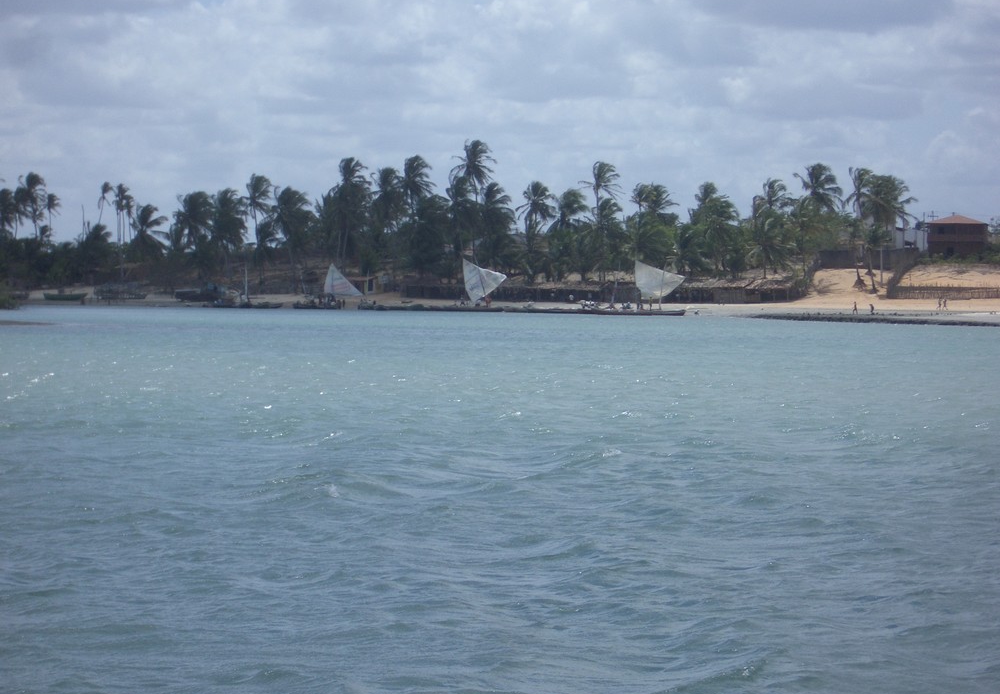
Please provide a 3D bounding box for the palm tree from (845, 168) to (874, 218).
[{"bbox_3d":[55.940,-20.620,472.000,4.670,14.940,5.200,0,1,0],"label":"palm tree"}]

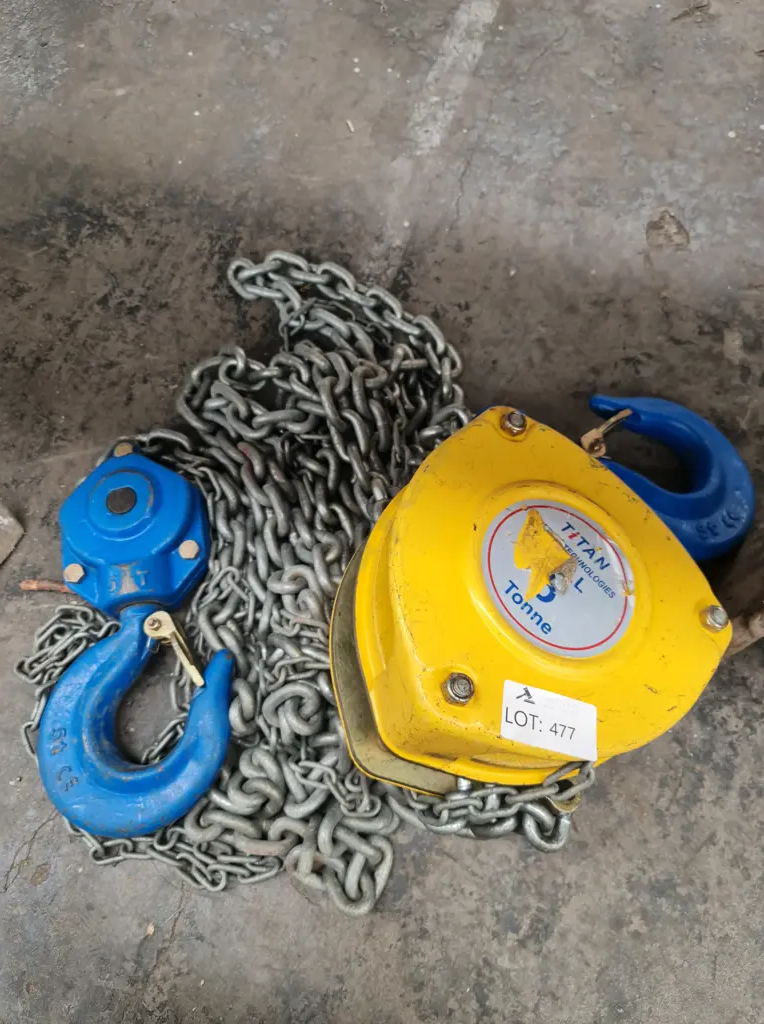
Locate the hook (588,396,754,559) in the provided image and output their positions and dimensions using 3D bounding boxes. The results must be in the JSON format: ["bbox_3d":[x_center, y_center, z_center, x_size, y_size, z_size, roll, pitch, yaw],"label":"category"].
[{"bbox_3d":[0.221,-0.025,0.602,0.176,0.040,0.144,9,55,-20],"label":"hook"}]

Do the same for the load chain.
[{"bbox_3d":[-0.070,-0.008,0.618,0.430,0.110,0.590,4,65,0],"label":"load chain"}]

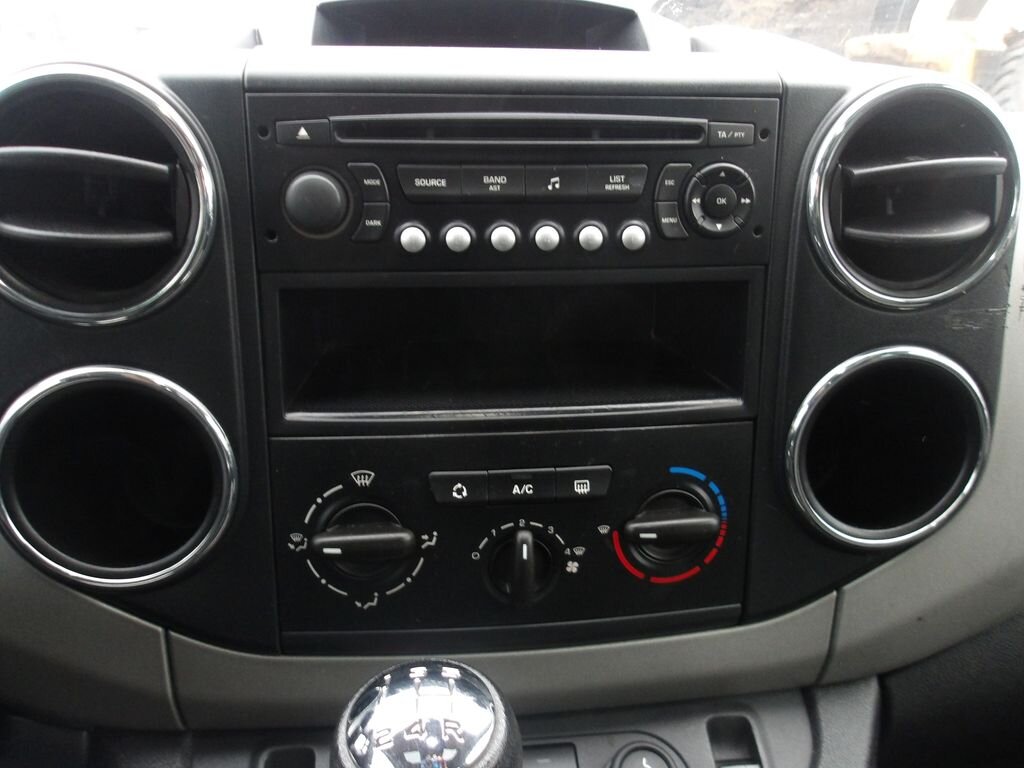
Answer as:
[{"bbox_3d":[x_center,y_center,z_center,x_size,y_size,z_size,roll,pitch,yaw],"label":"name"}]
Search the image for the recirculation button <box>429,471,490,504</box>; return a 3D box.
[{"bbox_3d":[-0.021,0.039,0.307,0.023,0.013,0.008,-1,14,-6],"label":"recirculation button"}]

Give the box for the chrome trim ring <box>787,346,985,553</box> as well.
[{"bbox_3d":[0.147,0.019,0.351,0.084,0.084,0.071,-1,14,-6],"label":"chrome trim ring"}]

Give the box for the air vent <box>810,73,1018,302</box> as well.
[{"bbox_3d":[0.147,-0.074,0.314,0.084,0.084,0.041,-1,14,-6],"label":"air vent"}]

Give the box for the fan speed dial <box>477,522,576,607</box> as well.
[{"bbox_3d":[0.004,0.074,0.311,0.031,0.032,0.018,-1,14,-6],"label":"fan speed dial"}]

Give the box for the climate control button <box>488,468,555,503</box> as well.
[{"bbox_3d":[0.004,0.039,0.310,0.026,0.013,0.008,-1,14,-6],"label":"climate control button"}]

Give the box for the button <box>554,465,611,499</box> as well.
[{"bbox_3d":[0.028,0.038,0.313,0.022,0.013,0.008,-1,14,-6],"label":"button"}]

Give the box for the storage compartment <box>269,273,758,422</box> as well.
[{"bbox_3d":[-0.004,-0.027,0.360,0.185,0.059,0.131,-1,14,-6],"label":"storage compartment"}]

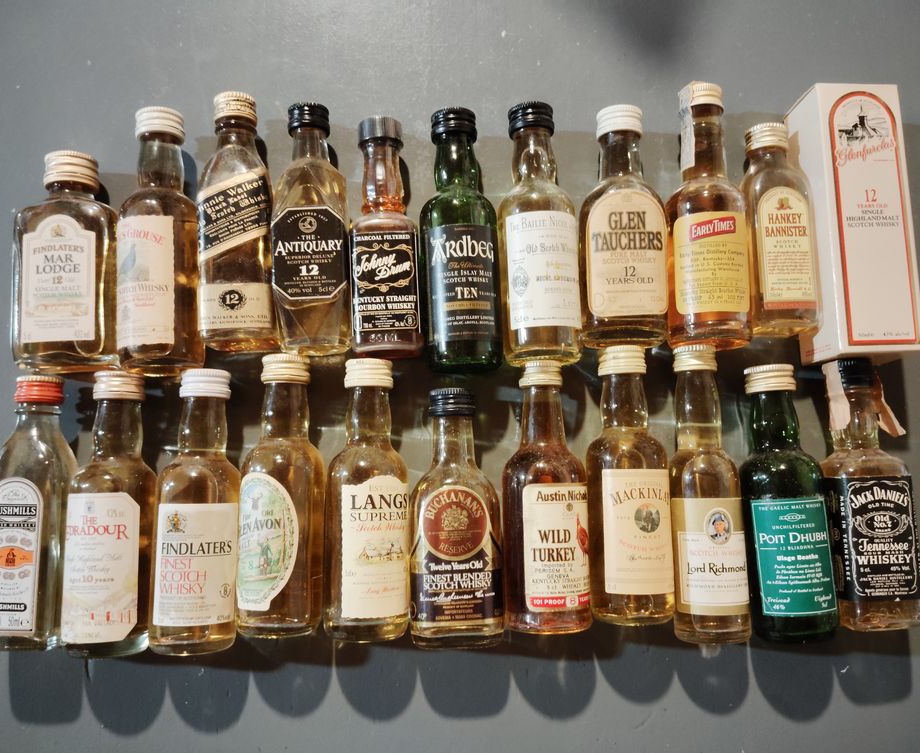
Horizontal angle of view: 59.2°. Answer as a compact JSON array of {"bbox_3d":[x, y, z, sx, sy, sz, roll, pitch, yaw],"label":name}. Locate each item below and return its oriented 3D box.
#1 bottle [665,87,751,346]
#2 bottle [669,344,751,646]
[{"bbox_3d":[0.112,-0.073,0.366,0.033,0.032,0.119,1,82,-1],"label":"bottle"},{"bbox_3d":[0.106,0.049,0.348,0.032,0.032,0.123,-2,81,5],"label":"bottle"}]

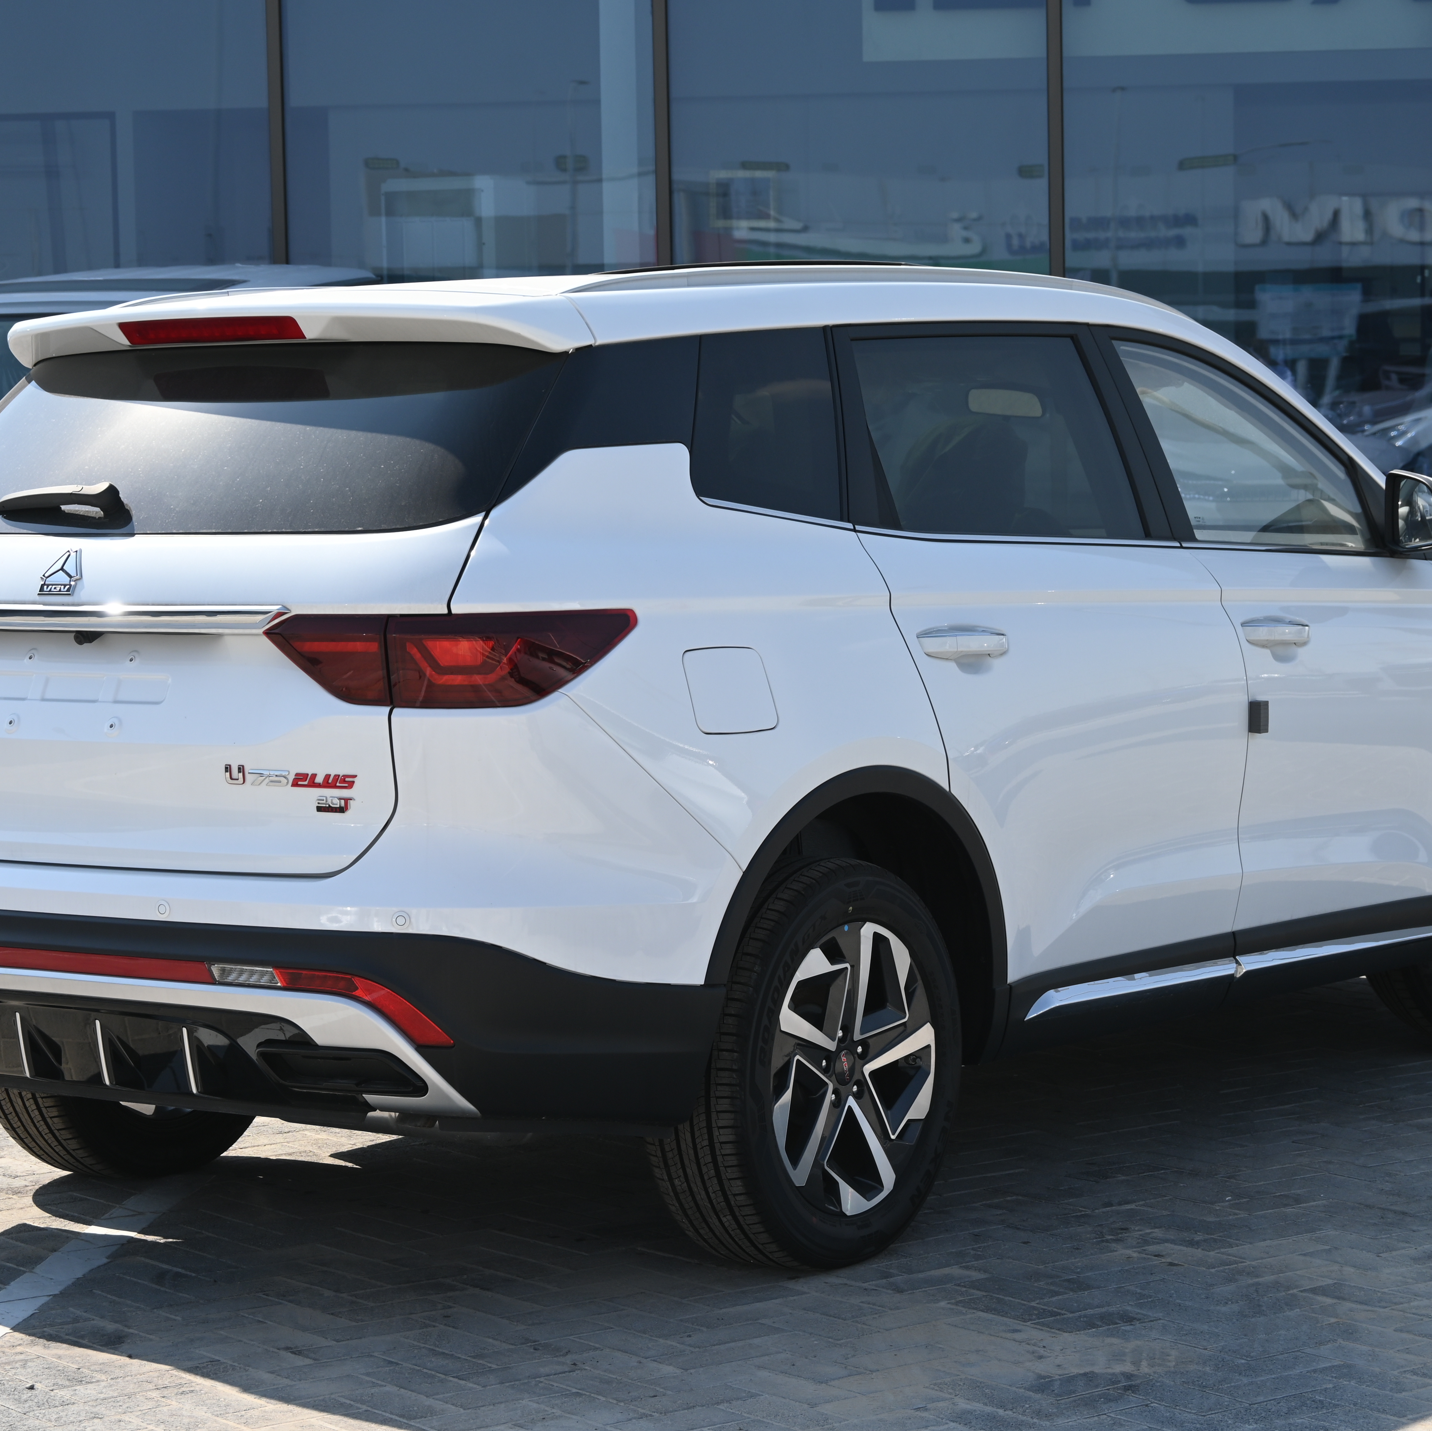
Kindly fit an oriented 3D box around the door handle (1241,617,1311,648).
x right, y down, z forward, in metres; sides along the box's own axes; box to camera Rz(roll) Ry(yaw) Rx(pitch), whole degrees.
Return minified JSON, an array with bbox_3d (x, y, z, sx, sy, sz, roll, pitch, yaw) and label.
[{"bbox_3d":[1.093,-0.158,8.154,0.052,0.062,0.240,2,5,36],"label":"door handle"}]

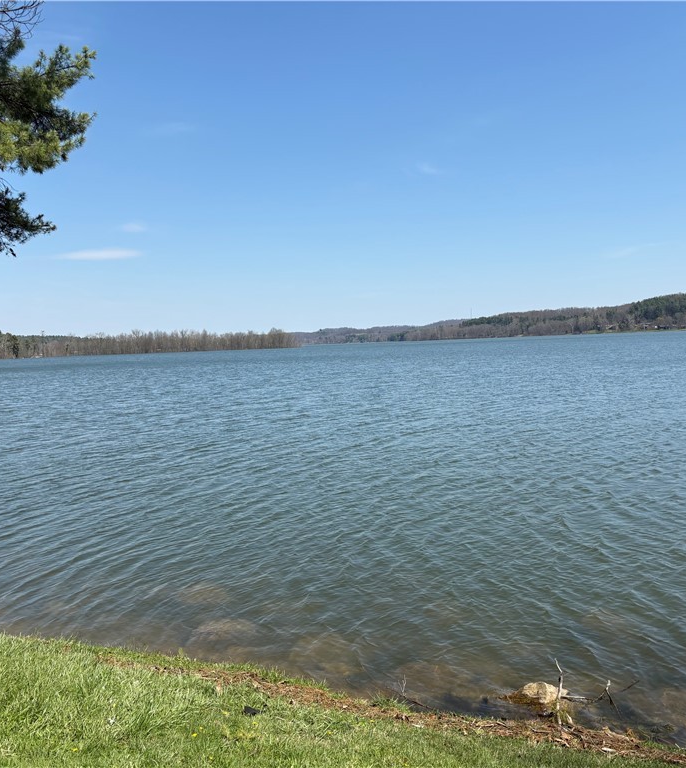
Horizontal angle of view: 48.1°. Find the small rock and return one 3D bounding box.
[{"bbox_3d":[1.170,1.939,4.750,0.400,0.150,0.280,-2,3,6],"label":"small rock"}]

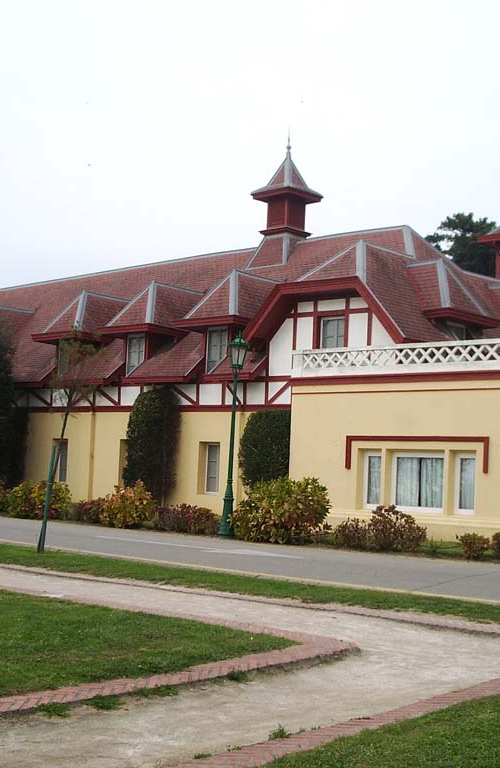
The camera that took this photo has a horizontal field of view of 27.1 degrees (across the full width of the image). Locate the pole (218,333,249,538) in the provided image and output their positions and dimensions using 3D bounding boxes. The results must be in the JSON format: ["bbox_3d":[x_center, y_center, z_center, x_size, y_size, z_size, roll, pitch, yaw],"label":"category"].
[{"bbox_3d":[-0.371,1.110,23.001,0.440,4.550,0.440,3,-4,0],"label":"pole"}]

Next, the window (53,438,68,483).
[{"bbox_3d":[-7.269,3.015,40.439,1.000,1.695,0.200,-2,-7,45],"label":"window"}]

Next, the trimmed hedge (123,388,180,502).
[{"bbox_3d":[-3.138,2.106,33.129,1.740,3.950,1.150,-2,-6,42],"label":"trimmed hedge"}]

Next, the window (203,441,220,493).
[{"bbox_3d":[-1.080,2.655,32.329,0.850,1.620,0.150,-2,-6,42],"label":"window"}]

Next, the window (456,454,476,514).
[{"bbox_3d":[5.536,2.557,26.246,0.804,1.597,0.140,-2,-7,45],"label":"window"}]

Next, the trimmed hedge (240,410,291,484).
[{"bbox_3d":[0.687,2.337,29.709,1.970,3.220,1.000,-2,-6,42],"label":"trimmed hedge"}]

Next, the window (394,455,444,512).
[{"bbox_3d":[4.488,2.594,27.283,1.813,1.597,0.140,-2,-7,45],"label":"window"}]

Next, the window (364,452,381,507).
[{"bbox_3d":[3.436,2.631,28.323,0.813,1.597,0.140,-2,-7,45],"label":"window"}]

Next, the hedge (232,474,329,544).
[{"bbox_3d":[0.688,2.715,22.561,2.200,1.350,1.900,-2,-6,42],"label":"hedge"}]

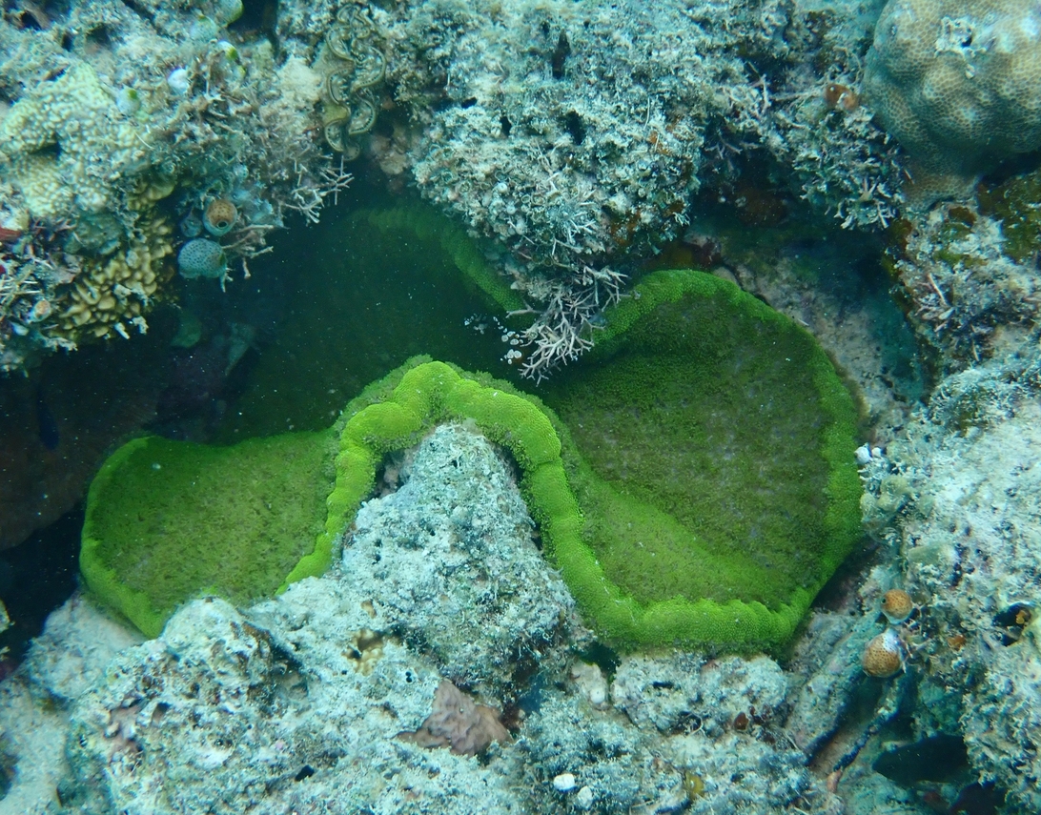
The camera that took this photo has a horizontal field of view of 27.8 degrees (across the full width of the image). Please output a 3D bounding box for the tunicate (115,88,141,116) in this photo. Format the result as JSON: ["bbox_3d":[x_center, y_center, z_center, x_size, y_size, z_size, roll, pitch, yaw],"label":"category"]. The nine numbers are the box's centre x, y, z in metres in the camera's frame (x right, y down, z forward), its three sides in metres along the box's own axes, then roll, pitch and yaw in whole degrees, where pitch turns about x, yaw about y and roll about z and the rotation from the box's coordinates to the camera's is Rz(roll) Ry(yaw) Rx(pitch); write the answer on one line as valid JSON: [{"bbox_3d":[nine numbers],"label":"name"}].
[{"bbox_3d":[-0.186,-0.145,1.000,0.012,0.013,0.012,6,40,-10],"label":"tunicate"}]

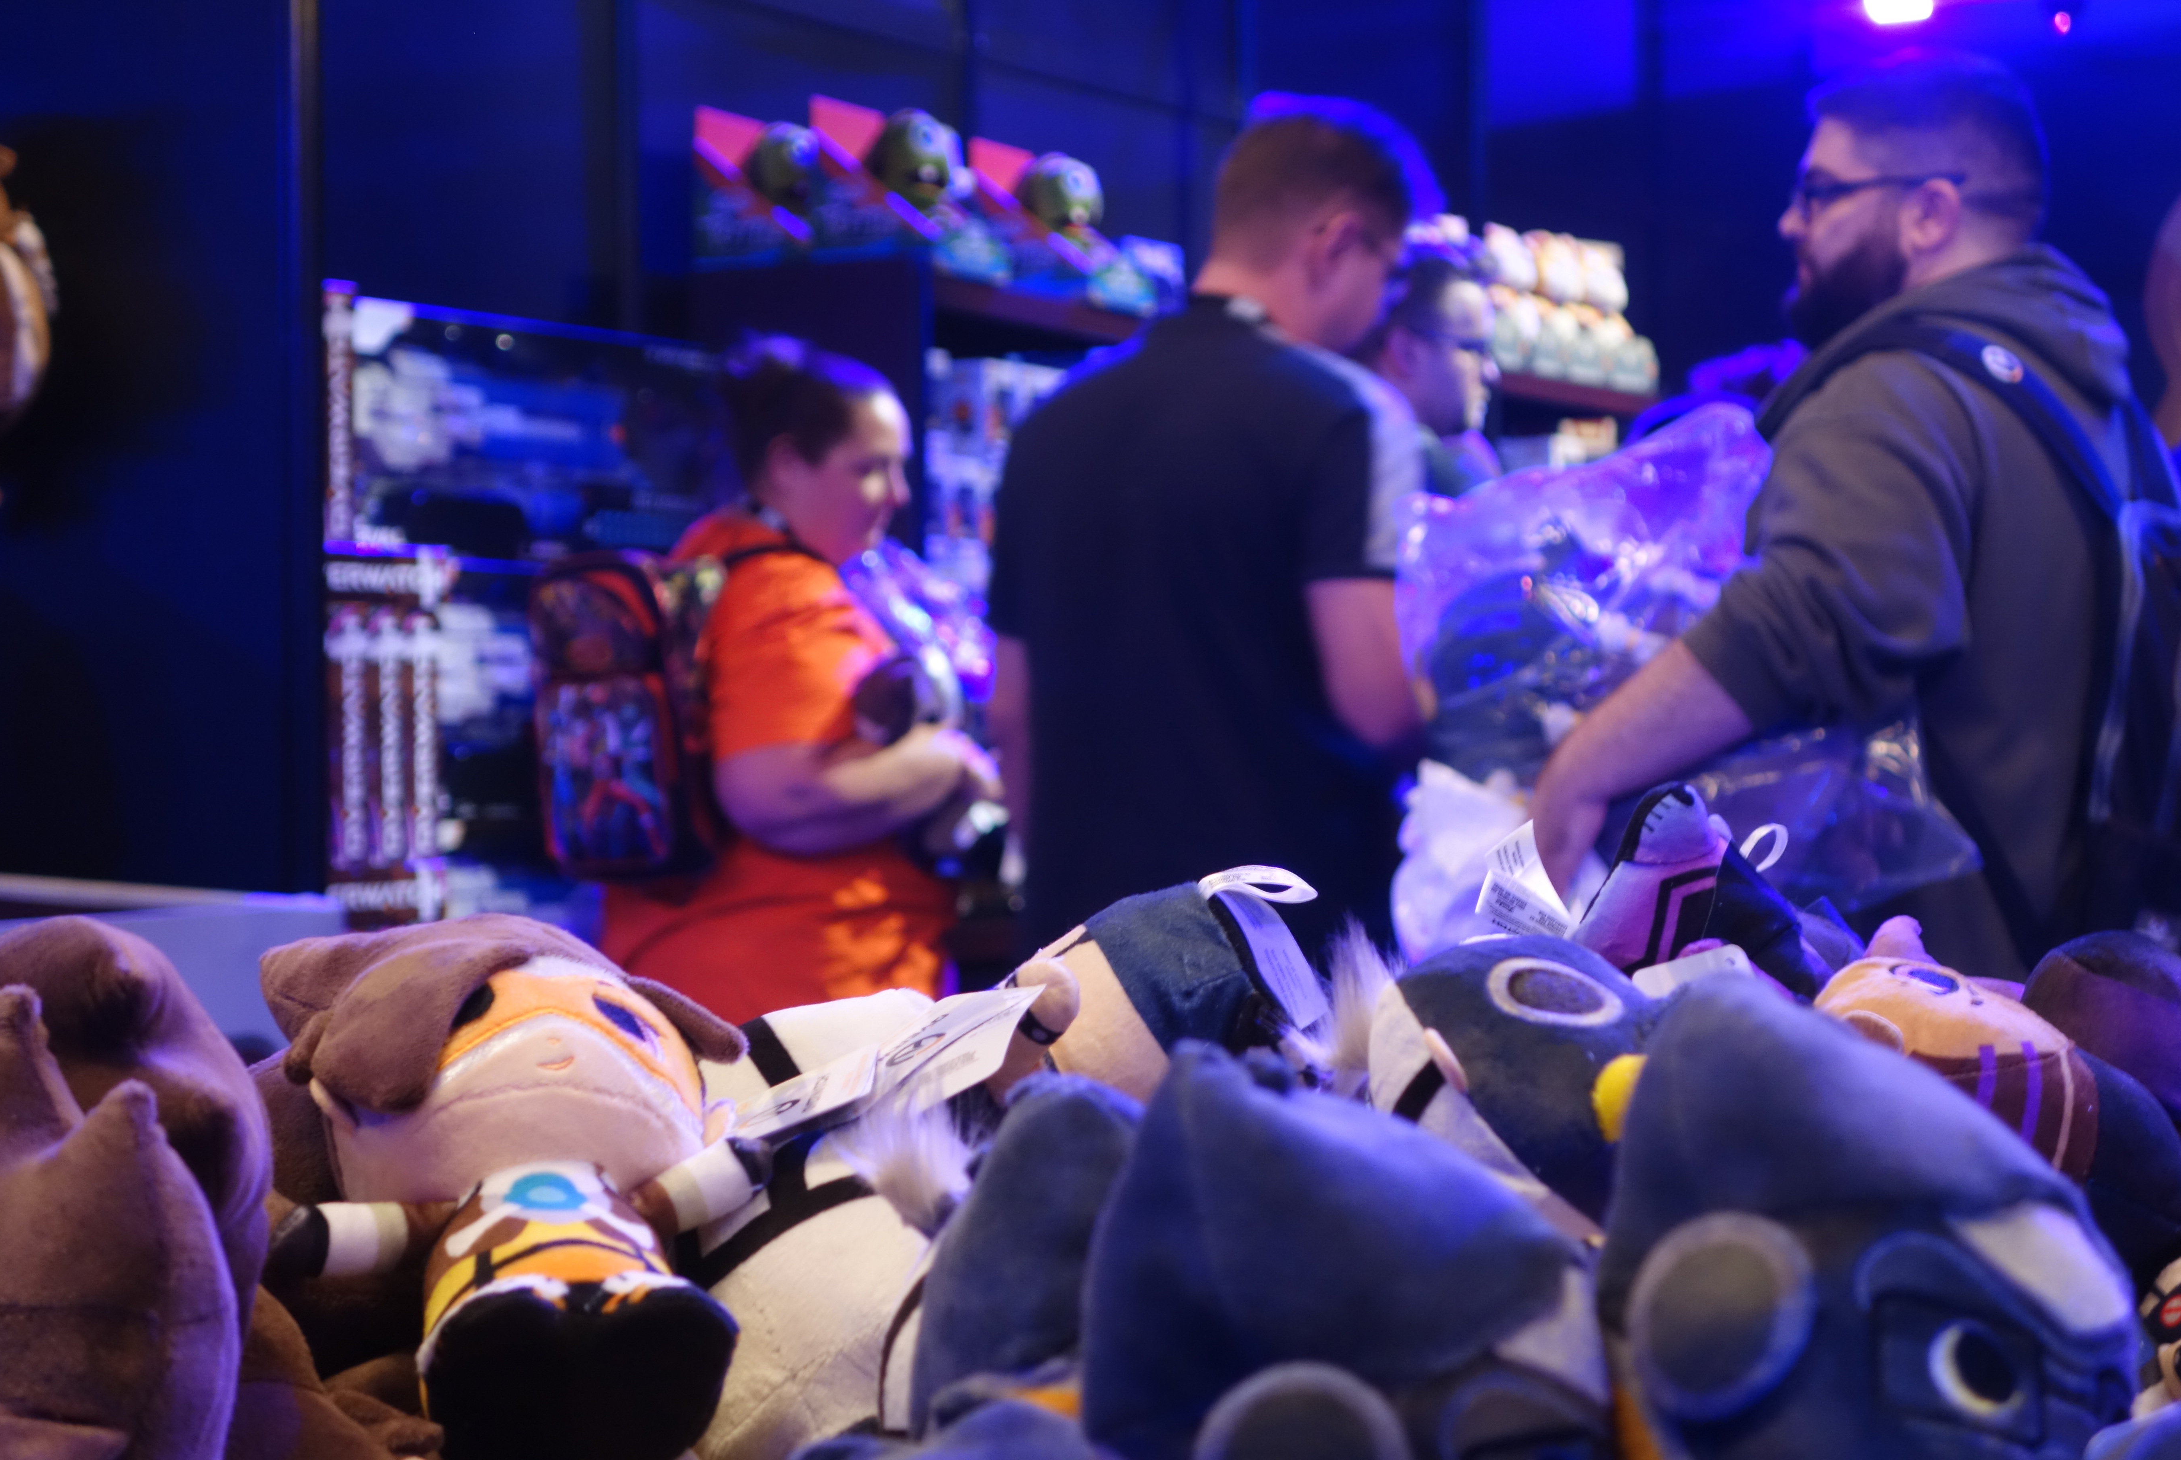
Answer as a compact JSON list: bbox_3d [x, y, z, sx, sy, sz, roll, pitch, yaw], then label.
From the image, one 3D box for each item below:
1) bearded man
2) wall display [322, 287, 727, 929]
[{"bbox_3d":[0.669,0.293,4.062,0.550,1.770,0.550,-1,-1,12],"label":"bearded man"},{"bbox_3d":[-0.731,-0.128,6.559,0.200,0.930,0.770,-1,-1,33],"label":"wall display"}]

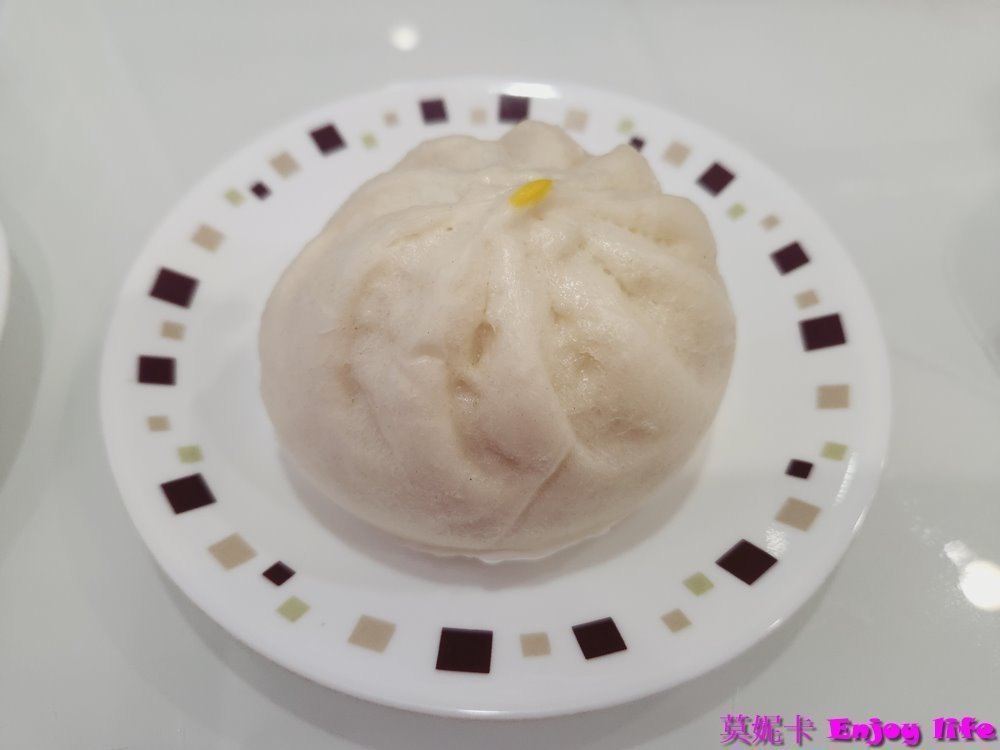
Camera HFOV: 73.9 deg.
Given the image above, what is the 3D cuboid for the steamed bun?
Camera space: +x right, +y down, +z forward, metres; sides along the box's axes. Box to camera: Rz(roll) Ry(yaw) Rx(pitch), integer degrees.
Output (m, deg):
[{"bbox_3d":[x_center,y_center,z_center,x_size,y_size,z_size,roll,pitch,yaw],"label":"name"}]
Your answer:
[{"bbox_3d":[0.000,-0.015,0.136,0.097,0.051,0.097,2,56,0],"label":"steamed bun"}]

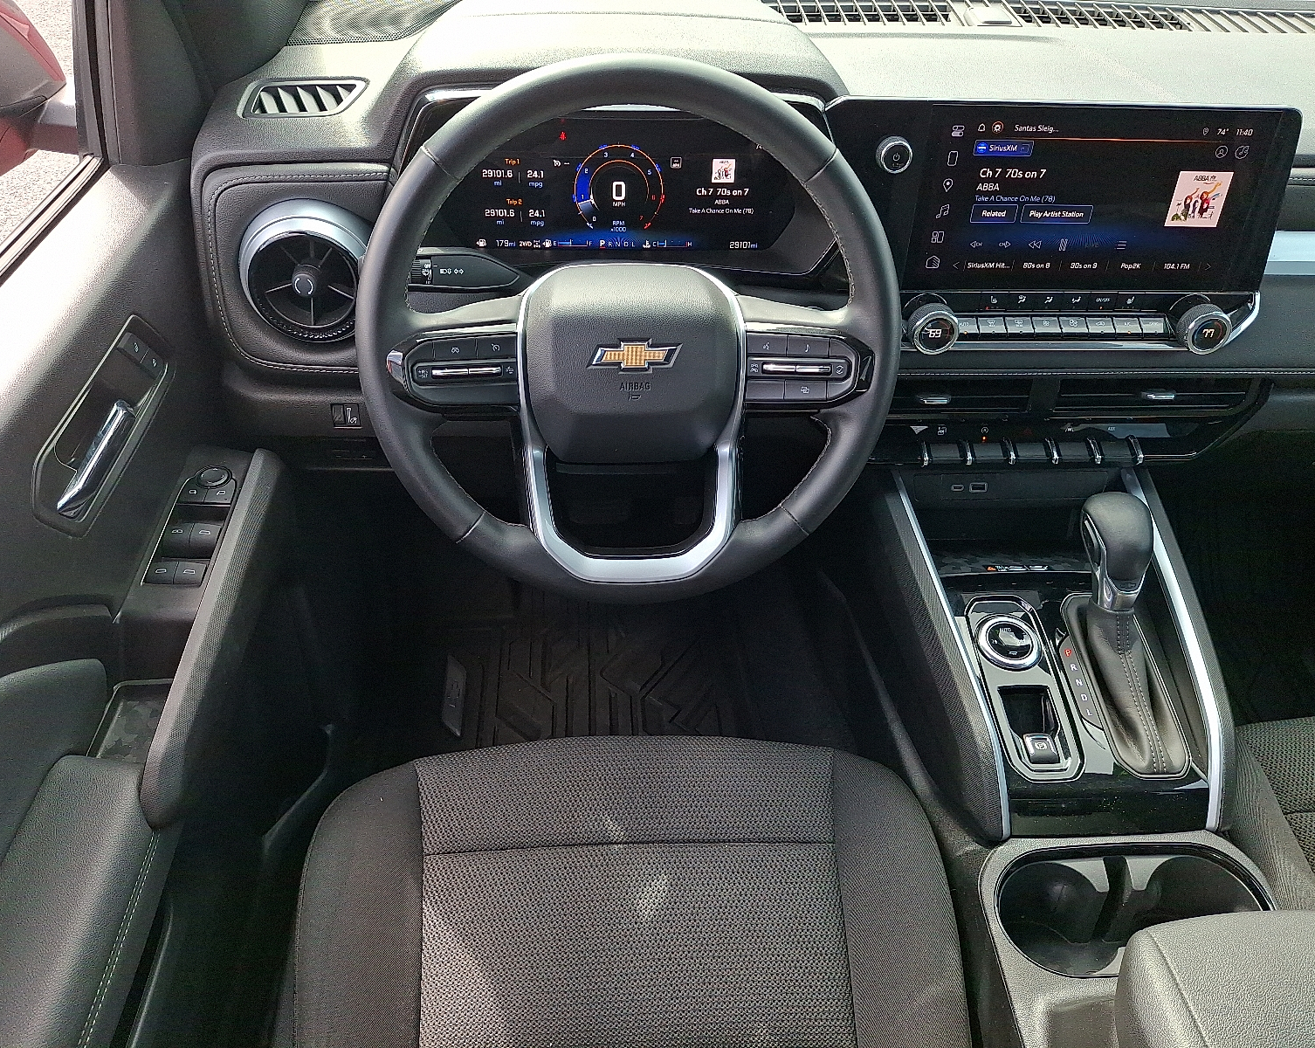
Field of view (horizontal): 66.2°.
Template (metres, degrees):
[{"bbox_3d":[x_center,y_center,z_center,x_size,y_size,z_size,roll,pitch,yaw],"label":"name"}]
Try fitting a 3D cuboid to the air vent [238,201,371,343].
[{"bbox_3d":[-0.265,-0.192,0.768,0.104,0.102,0.042,-1,37,-5],"label":"air vent"}]

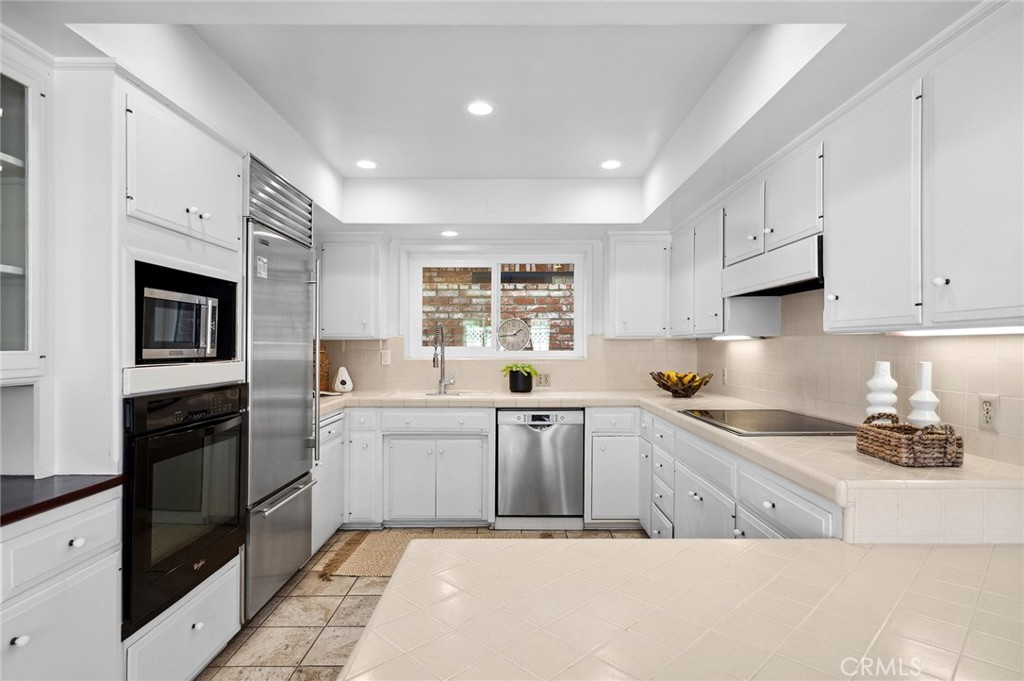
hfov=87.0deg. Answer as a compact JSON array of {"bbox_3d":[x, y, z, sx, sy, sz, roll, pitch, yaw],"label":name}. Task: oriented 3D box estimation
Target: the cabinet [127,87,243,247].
[{"bbox_3d":[-1.560,-0.630,2.165,0.560,0.420,0.760,0,0,0],"label":"cabinet"}]

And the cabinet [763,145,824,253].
[{"bbox_3d":[1.322,-0.568,2.249,0.322,0.335,0.475,0,0,0],"label":"cabinet"}]

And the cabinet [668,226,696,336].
[{"bbox_3d":[1.331,-0.374,3.720,0.322,0.690,0.530,0,0,0],"label":"cabinet"}]

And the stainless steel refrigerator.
[{"bbox_3d":[-1.444,0.244,2.725,0.620,2.070,0.775,0,0,0],"label":"stainless steel refrigerator"}]

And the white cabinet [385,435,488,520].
[{"bbox_3d":[-0.529,0.971,4.041,0.695,0.590,0.570,0,0,0],"label":"white cabinet"}]

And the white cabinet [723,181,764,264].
[{"bbox_3d":[1.300,-0.560,2.683,0.330,0.325,0.475,0,0,0],"label":"white cabinet"}]

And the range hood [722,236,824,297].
[{"bbox_3d":[1.290,-0.312,2.445,0.360,0.160,0.910,0,0,0],"label":"range hood"}]

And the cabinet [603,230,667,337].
[{"bbox_3d":[0.925,-0.412,4.140,0.440,0.790,0.330,0,0,0],"label":"cabinet"}]

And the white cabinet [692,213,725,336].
[{"bbox_3d":[1.302,-0.375,3.155,0.330,0.670,0.475,0,0,0],"label":"white cabinet"}]

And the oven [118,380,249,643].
[{"bbox_3d":[-1.535,0.580,2.165,0.600,0.765,0.757,0,0,0],"label":"oven"}]

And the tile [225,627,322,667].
[{"bbox_3d":[-1.011,1.323,2.332,0.302,0.012,0.307,0,0,0],"label":"tile"}]

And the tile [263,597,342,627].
[{"bbox_3d":[-1.006,1.306,2.605,0.300,0.010,0.300,0,0,0],"label":"tile"}]

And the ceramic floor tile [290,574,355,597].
[{"bbox_3d":[-1.007,1.327,2.935,0.300,0.012,0.292,0,0,0],"label":"ceramic floor tile"}]

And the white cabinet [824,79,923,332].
[{"bbox_3d":[1.319,-0.389,1.755,0.322,0.700,0.490,0,0,0],"label":"white cabinet"}]

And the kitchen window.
[{"bbox_3d":[-0.120,-0.291,4.373,1.455,0.870,0.120,0,0,0],"label":"kitchen window"}]

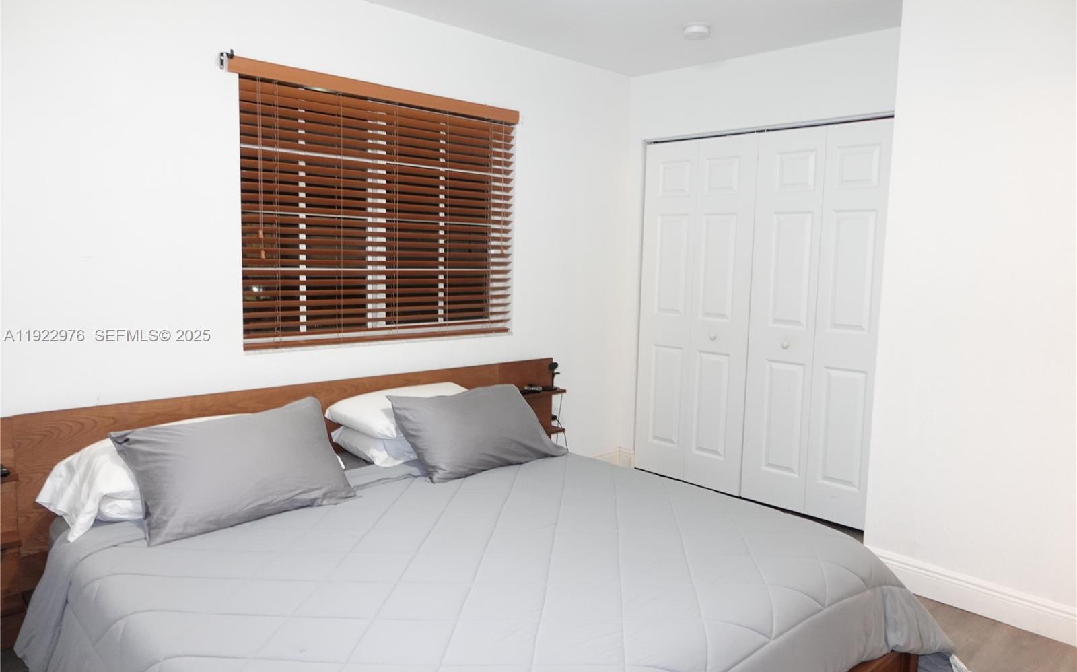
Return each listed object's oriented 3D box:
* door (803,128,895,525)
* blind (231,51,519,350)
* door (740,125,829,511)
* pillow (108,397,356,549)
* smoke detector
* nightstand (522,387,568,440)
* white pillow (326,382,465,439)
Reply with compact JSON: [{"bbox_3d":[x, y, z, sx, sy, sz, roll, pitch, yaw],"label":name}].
[{"bbox_3d":[1.568,-0.043,3.597,0.362,2.000,0.037,7,8,42],"label":"door"},{"bbox_3d":[-0.668,-0.546,3.347,1.460,1.160,0.130,-4,8,-42],"label":"blind"},{"bbox_3d":[1.302,-0.077,3.833,0.367,2.000,0.037,7,8,42],"label":"door"},{"bbox_3d":[-1.015,0.439,2.456,0.700,0.170,0.450,-4,52,-42],"label":"pillow"},{"bbox_3d":[0.751,-1.444,3.408,0.135,0.045,0.135,1,6,0],"label":"smoke detector"},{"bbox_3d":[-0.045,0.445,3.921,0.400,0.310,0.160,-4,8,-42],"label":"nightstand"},{"bbox_3d":[-0.509,0.320,3.200,0.700,0.160,0.460,-4,8,-42],"label":"white pillow"}]

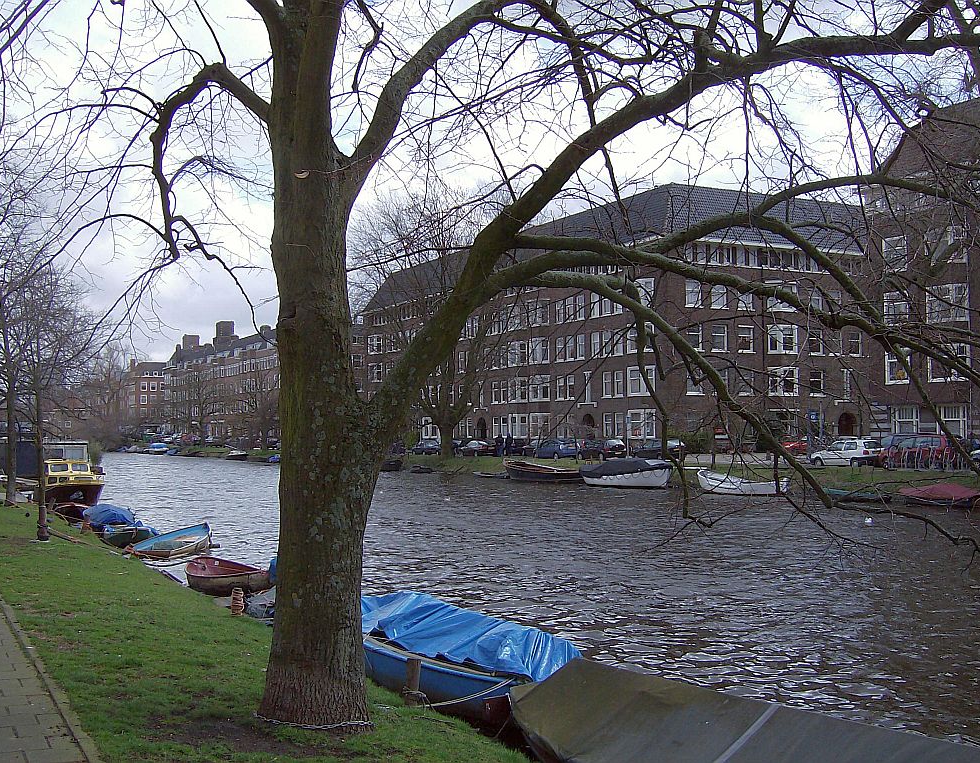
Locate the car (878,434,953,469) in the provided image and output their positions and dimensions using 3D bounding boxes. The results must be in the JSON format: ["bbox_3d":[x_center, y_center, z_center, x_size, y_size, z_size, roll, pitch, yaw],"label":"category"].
[{"bbox_3d":[21.546,3.497,56.000,1.760,1.680,4.350,2,-3,-30],"label":"car"}]

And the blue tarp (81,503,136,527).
[{"bbox_3d":[-10.009,3.512,29.500,1.200,0.550,2.100,2,-3,-29],"label":"blue tarp"}]

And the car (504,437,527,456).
[{"bbox_3d":[2.434,5.295,89.500,1.710,1.450,4.200,2,-3,-29],"label":"car"}]

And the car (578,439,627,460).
[{"bbox_3d":[8.117,4.801,79.500,1.700,1.440,4.000,2,-3,-30],"label":"car"}]

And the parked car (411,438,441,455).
[{"bbox_3d":[-5.860,6.159,106.000,1.620,1.410,3.750,2,-3,-28],"label":"parked car"}]

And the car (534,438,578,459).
[{"bbox_3d":[5.100,4.980,83.500,1.740,1.480,4.300,2,-3,-30],"label":"car"}]

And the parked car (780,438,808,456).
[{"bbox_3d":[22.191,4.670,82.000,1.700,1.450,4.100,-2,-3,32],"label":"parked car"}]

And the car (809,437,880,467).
[{"bbox_3d":[19.126,3.827,60.000,1.700,1.420,4.000,2,-3,-30],"label":"car"}]

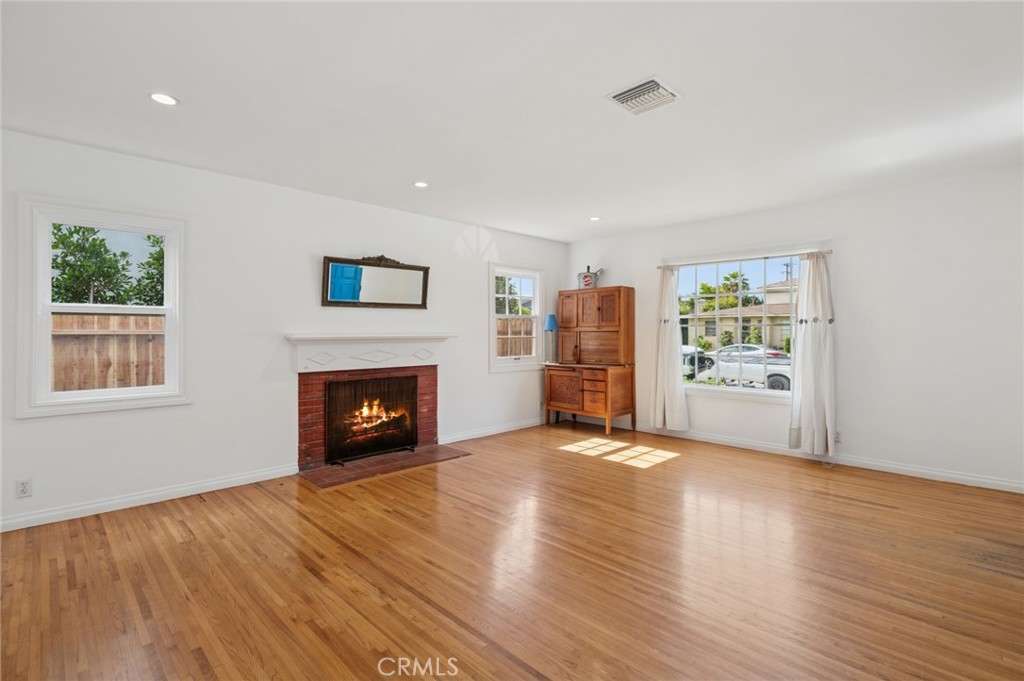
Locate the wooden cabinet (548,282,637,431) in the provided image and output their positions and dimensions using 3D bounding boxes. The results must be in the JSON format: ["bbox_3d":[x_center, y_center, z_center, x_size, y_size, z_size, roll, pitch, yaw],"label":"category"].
[{"bbox_3d":[0.969,0.238,5.810,0.620,1.765,1.050,-1,1,-43],"label":"wooden cabinet"}]

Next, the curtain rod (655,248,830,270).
[{"bbox_3d":[2.310,-0.833,4.747,0.060,0.040,1.740,-1,1,-43],"label":"curtain rod"}]

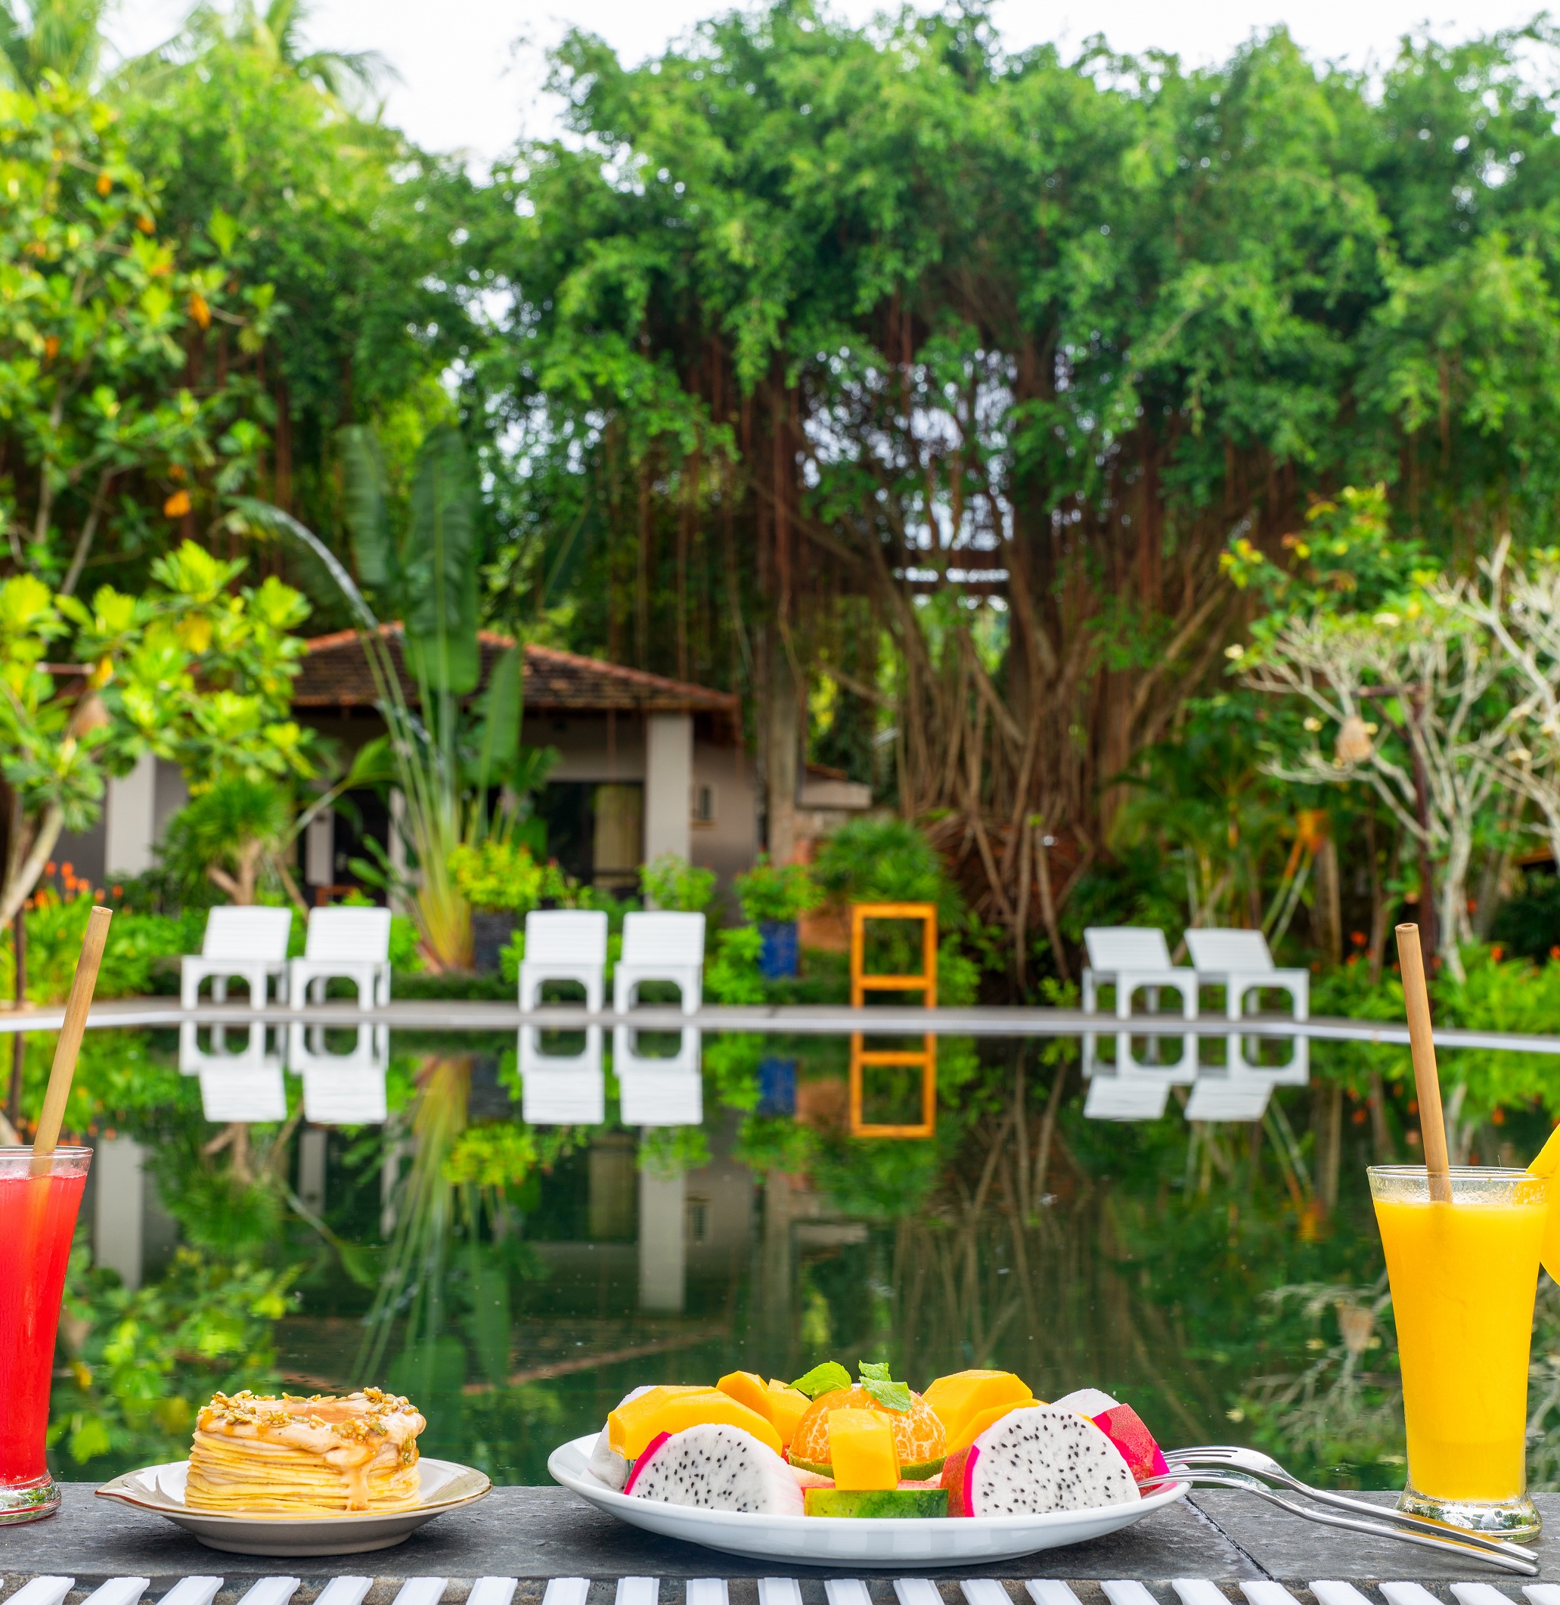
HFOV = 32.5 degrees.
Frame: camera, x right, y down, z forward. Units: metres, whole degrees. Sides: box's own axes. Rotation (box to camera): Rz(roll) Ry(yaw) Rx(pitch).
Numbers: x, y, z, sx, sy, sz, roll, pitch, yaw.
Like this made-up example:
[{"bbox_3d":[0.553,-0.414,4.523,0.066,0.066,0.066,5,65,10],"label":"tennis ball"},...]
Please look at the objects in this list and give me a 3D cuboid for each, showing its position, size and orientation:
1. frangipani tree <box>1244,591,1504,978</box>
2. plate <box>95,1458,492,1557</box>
[{"bbox_3d":[4.078,-0.071,18.355,1.788,2.770,1.800,1,-4,0],"label":"frangipani tree"},{"bbox_3d":[-0.193,0.279,1.054,0.160,0.022,0.145,1,-4,0],"label":"plate"}]

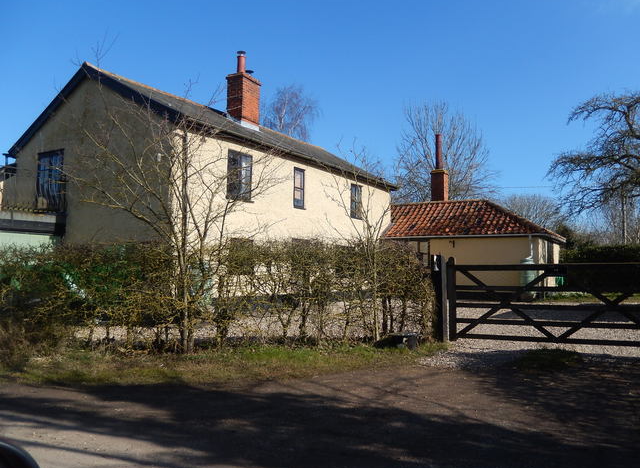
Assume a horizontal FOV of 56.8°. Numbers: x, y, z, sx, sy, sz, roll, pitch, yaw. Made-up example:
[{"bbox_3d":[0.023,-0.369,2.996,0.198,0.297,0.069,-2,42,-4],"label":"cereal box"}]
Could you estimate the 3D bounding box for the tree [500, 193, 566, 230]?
[{"bbox_3d":[19.671,0.122,55.071,7.200,8.012,6.800,0,-3,0],"label":"tree"}]

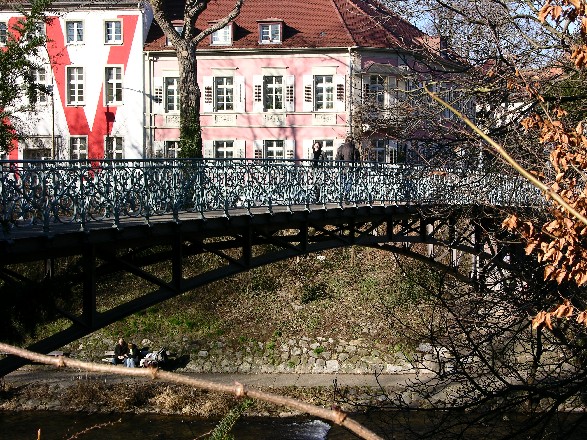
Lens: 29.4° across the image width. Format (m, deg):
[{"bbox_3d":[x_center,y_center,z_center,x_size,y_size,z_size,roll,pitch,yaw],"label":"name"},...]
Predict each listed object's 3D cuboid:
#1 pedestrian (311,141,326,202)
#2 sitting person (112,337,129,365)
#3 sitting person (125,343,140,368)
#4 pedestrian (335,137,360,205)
[{"bbox_3d":[0.655,-1.269,29.900,0.480,1.660,0.400,1,2,25],"label":"pedestrian"},{"bbox_3d":[-6.243,4.897,40.500,0.570,1.180,0.800,0,2,3],"label":"sitting person"},{"bbox_3d":[-5.798,4.987,40.500,0.520,1.080,0.750,0,2,7],"label":"sitting person"},{"bbox_3d":[1.422,-1.292,29.200,0.600,1.770,0.400,1,2,24],"label":"pedestrian"}]

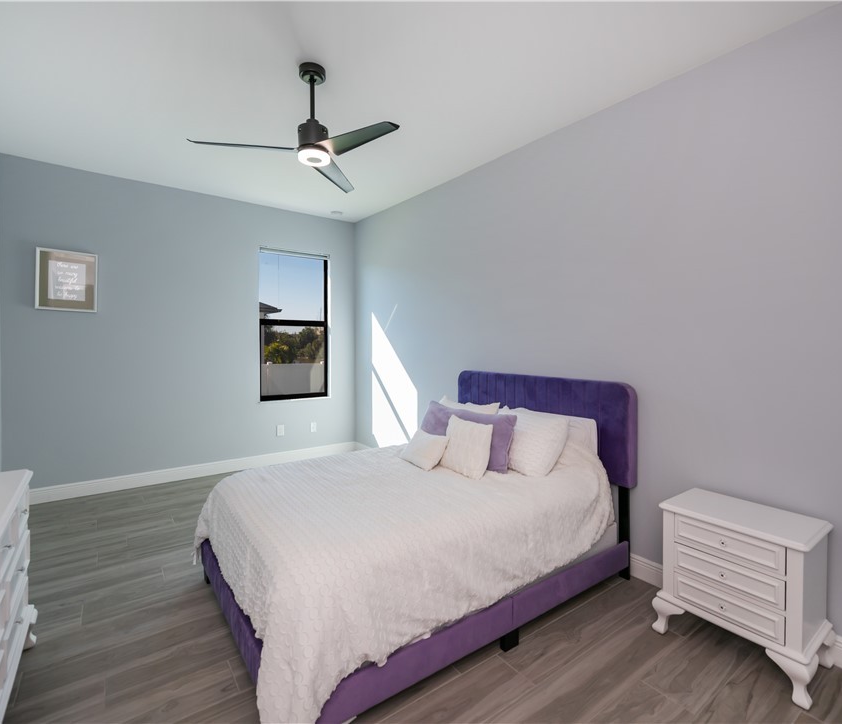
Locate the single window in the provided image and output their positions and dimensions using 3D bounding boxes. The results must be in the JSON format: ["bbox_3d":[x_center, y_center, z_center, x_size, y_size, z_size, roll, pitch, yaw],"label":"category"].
[{"bbox_3d":[-1.450,-0.409,4.887,0.828,1.685,0.103,-1,3,-37],"label":"single window"}]

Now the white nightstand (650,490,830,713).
[{"bbox_3d":[1.443,0.998,1.919,0.395,0.617,0.577,-1,3,-37],"label":"white nightstand"}]

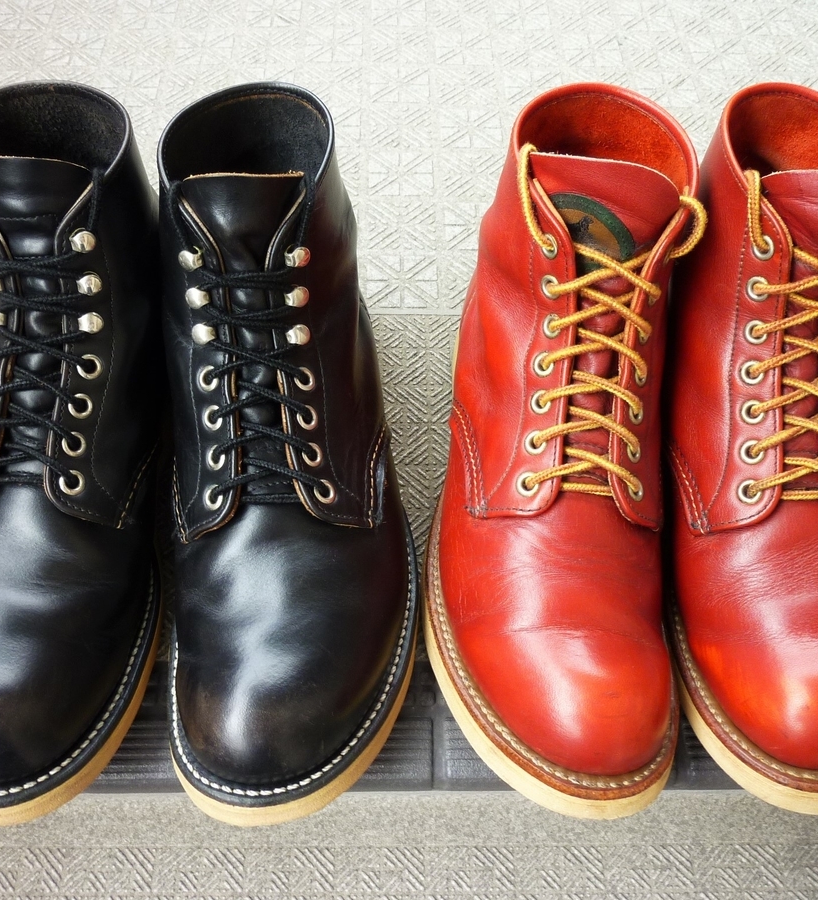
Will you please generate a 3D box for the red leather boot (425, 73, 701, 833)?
[{"bbox_3d":[0.069,-0.010,0.386,0.113,0.184,0.295,2,57,0],"label":"red leather boot"}]

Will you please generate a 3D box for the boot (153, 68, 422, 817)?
[{"bbox_3d":[-0.055,-0.009,0.382,0.113,0.184,0.295,-3,57,-3],"label":"boot"}]

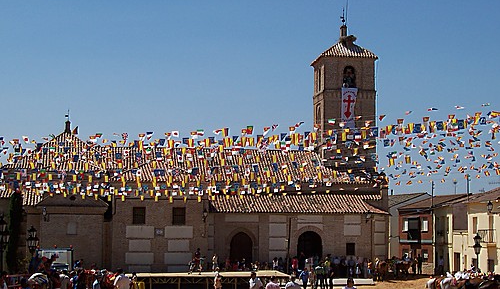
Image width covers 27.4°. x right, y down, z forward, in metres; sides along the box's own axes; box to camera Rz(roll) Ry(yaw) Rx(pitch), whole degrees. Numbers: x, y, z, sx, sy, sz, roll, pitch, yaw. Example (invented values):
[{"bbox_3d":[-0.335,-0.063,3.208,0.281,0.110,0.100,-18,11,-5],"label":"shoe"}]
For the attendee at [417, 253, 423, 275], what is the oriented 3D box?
[{"bbox_3d":[14.461,10.207,87.271,0.500,1.700,0.350,0,-5,0],"label":"attendee"}]

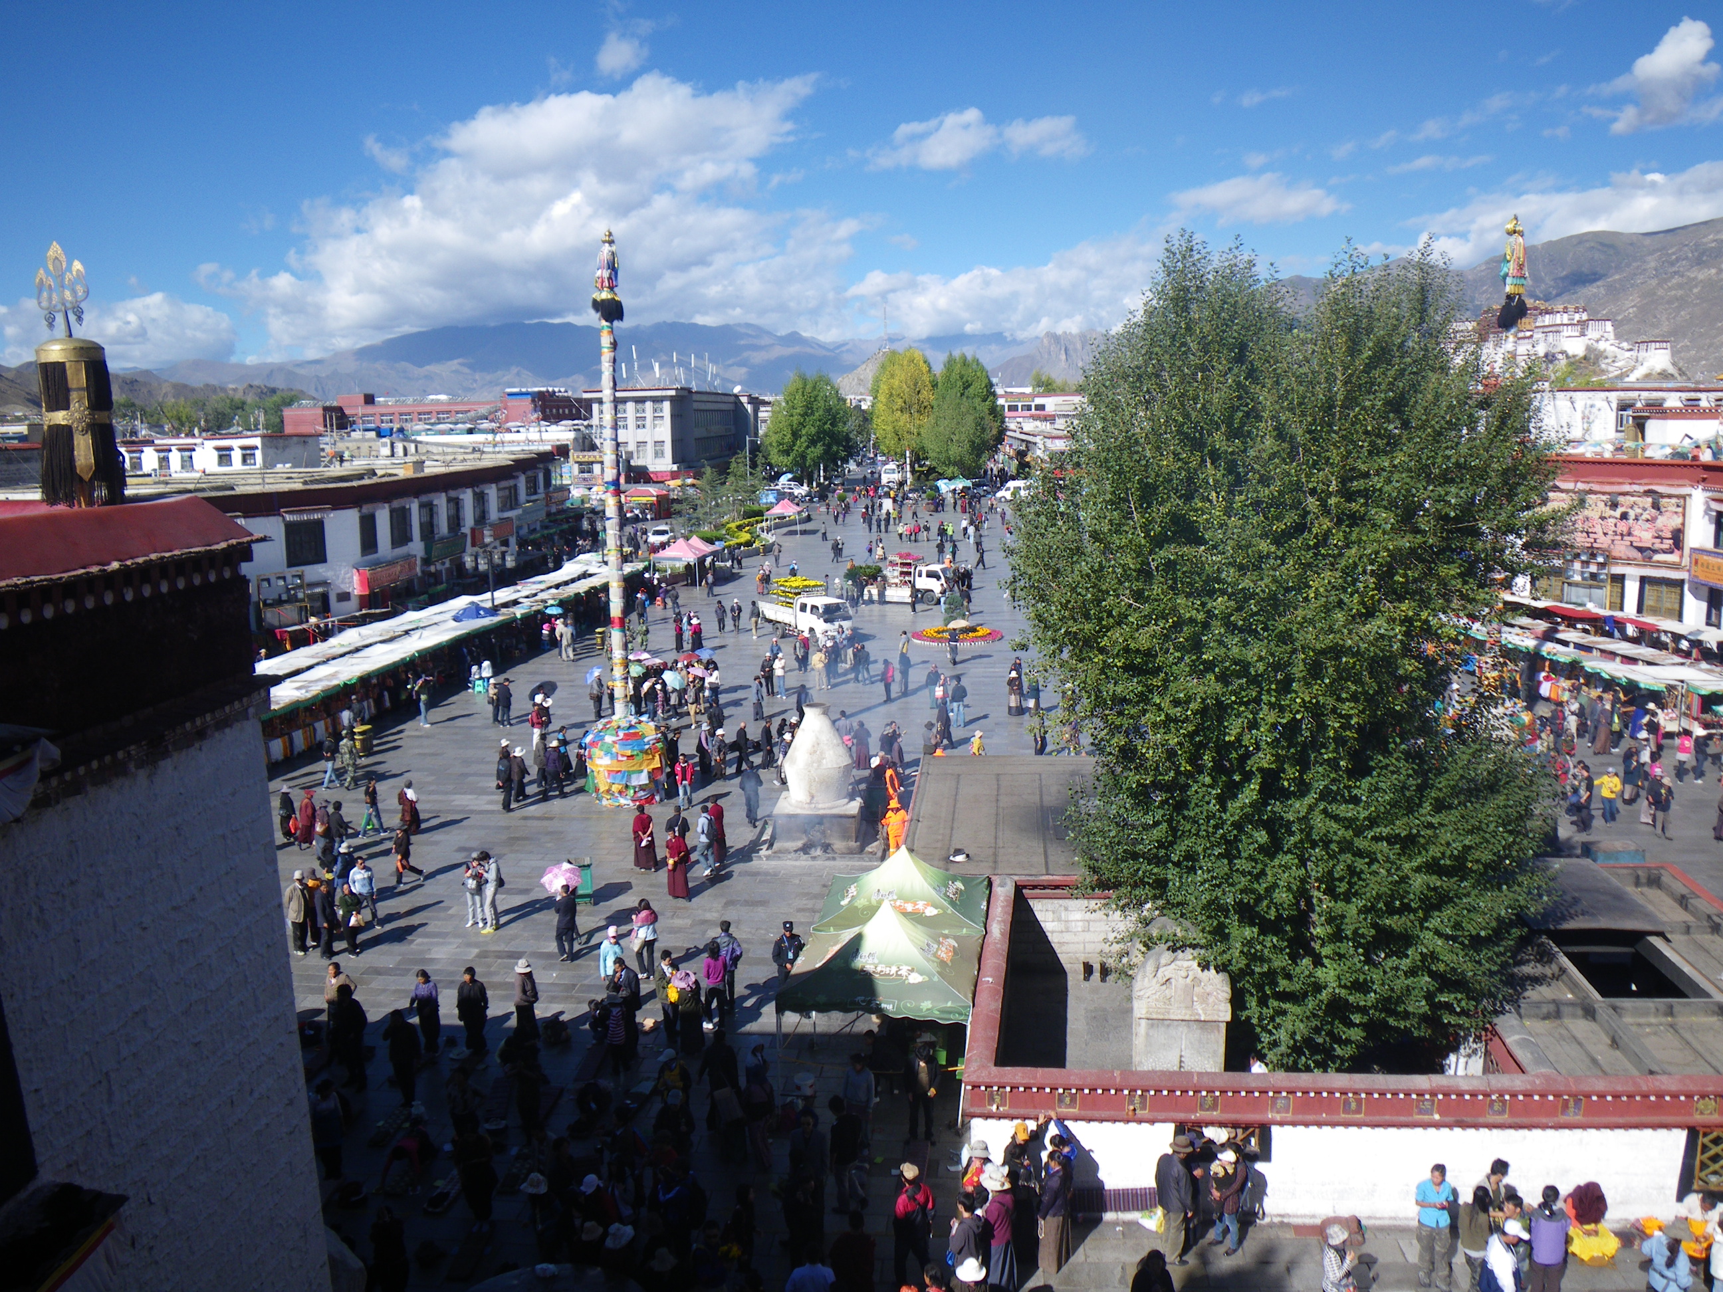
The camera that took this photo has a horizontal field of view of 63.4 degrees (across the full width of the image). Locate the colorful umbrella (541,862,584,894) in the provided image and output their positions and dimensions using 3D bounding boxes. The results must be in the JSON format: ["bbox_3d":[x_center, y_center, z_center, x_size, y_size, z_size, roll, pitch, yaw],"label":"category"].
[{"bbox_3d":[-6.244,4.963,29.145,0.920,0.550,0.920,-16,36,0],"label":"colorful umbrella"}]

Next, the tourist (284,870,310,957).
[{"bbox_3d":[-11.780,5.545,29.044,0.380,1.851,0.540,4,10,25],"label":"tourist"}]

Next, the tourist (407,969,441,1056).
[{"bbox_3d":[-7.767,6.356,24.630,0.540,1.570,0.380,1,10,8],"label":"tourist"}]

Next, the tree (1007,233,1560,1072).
[{"bbox_3d":[6.750,0.464,22.804,8.400,13.800,8.300,0,10,0],"label":"tree"}]

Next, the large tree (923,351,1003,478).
[{"bbox_3d":[14.109,-31.250,193.501,11.300,18.800,10.800,0,10,0],"label":"large tree"}]

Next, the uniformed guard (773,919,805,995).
[{"bbox_3d":[-1.354,6.008,26.234,0.560,1.760,0.340,-1,10,-3],"label":"uniformed guard"}]

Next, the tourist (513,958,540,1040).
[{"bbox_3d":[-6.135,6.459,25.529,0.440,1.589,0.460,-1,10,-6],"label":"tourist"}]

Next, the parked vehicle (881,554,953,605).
[{"bbox_3d":[2.766,-3.937,82.222,5.300,2.750,2.000,2,10,17],"label":"parked vehicle"}]

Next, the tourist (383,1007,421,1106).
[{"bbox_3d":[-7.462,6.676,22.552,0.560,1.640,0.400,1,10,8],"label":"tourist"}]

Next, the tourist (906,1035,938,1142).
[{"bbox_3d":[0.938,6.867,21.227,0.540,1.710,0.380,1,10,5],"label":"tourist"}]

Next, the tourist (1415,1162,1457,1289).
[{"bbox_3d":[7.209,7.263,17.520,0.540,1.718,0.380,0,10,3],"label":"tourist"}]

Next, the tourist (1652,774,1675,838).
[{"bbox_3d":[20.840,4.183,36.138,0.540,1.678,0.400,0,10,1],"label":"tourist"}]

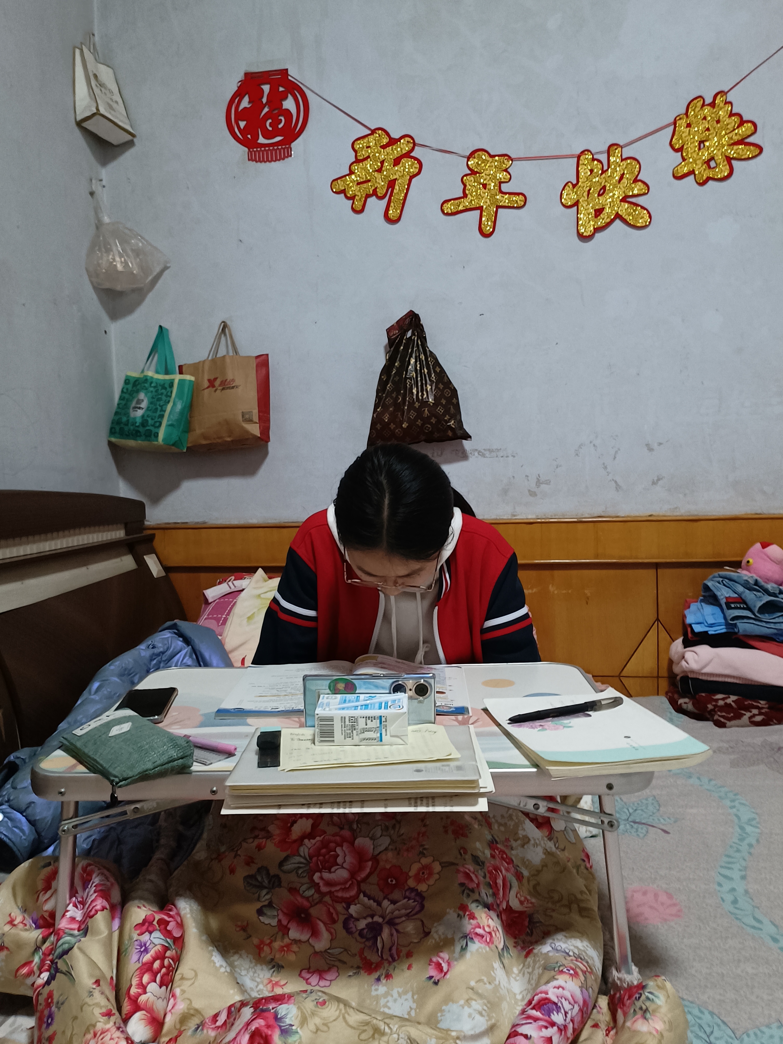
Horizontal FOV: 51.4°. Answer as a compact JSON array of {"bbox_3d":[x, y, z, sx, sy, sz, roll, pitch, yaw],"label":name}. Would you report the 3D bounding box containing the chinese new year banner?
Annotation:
[{"bbox_3d":[0.294,-0.958,2.081,1.454,0.475,0.025,-1,4,3],"label":"chinese new year banner"}]

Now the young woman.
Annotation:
[{"bbox_3d":[0.019,0.178,1.416,0.480,0.650,0.660,-1,4,0],"label":"young woman"}]

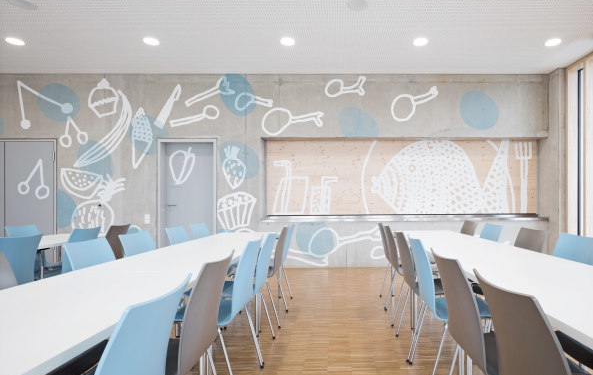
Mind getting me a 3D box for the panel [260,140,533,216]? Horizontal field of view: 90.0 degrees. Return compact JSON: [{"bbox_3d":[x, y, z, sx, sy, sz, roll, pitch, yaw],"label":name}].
[{"bbox_3d":[1.820,-0.180,5.030,4.620,1.270,0.080,0,-1,0],"label":"panel"}]

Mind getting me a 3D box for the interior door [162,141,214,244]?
[{"bbox_3d":[-1.780,0.280,4.900,0.870,2.070,0.100,0,-1,0],"label":"interior door"}]

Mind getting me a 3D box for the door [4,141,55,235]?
[{"bbox_3d":[-4.340,0.277,4.830,0.830,2.070,0.100,0,-1,0],"label":"door"}]

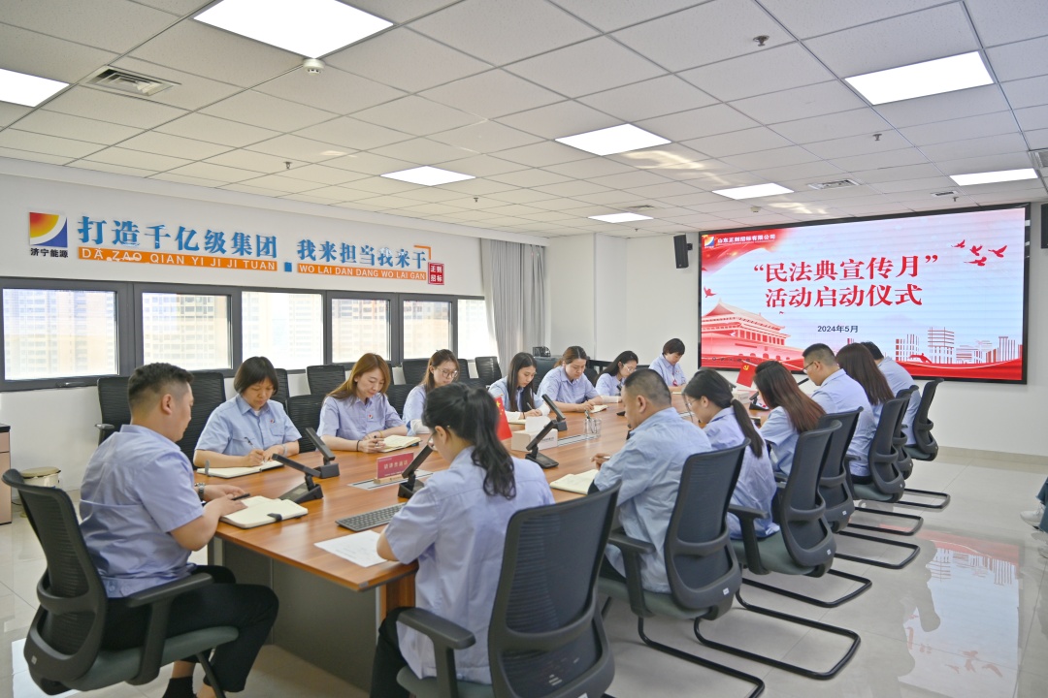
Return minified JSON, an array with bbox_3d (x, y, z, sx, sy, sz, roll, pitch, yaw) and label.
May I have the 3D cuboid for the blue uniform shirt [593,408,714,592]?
[{"bbox_3d":[0.531,0.553,2.728,0.440,0.650,0.520,2,3,40],"label":"blue uniform shirt"}]

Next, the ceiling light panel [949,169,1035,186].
[{"bbox_3d":[3.924,-1.452,5.830,0.600,0.040,0.600,2,3,40],"label":"ceiling light panel"}]

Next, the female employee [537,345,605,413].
[{"bbox_3d":[0.416,0.600,5.881,0.520,1.240,0.700,-1,2,-30],"label":"female employee"}]

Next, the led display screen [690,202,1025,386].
[{"bbox_3d":[3.742,-0.601,8.225,3.580,1.810,0.100,2,3,40],"label":"led display screen"}]

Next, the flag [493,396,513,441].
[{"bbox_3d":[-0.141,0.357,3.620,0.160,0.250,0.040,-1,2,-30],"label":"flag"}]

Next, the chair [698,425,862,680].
[{"bbox_3d":[1.162,0.839,3.215,0.630,0.980,0.610,2,3,40],"label":"chair"}]

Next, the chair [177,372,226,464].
[{"bbox_3d":[-2.832,0.723,6.324,0.620,0.980,0.610,2,3,40],"label":"chair"}]

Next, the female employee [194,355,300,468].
[{"bbox_3d":[-1.510,0.683,3.804,0.820,1.260,0.600,2,3,40],"label":"female employee"}]

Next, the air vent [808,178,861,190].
[{"bbox_3d":[2.742,-1.460,6.175,0.380,0.040,0.320,2,3,40],"label":"air vent"}]

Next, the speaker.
[{"bbox_3d":[2.106,-1.282,9.205,0.150,0.450,0.170,2,14,40],"label":"speaker"}]

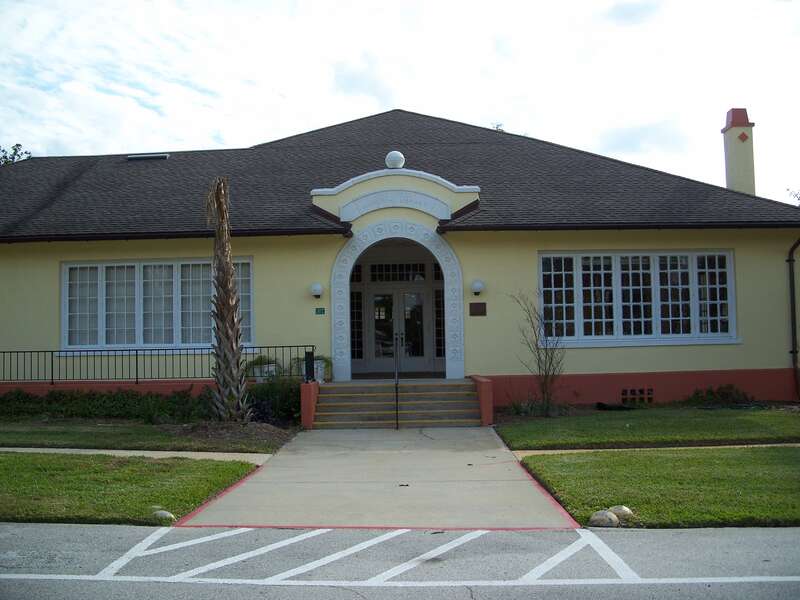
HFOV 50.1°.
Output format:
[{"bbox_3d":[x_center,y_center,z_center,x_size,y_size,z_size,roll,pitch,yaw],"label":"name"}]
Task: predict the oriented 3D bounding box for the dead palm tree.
[{"bbox_3d":[-3.553,-0.040,17.764,0.895,5.056,0.850,-1,-3,1],"label":"dead palm tree"}]

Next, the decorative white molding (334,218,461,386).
[{"bbox_3d":[-0.047,0.028,20.900,3.212,3.845,0.500,-1,-3,1],"label":"decorative white molding"}]

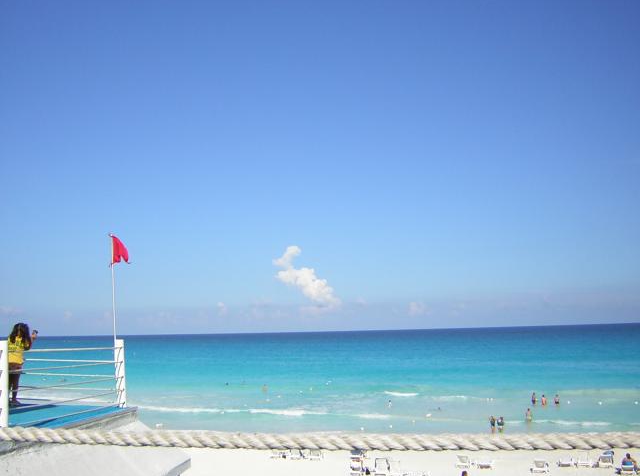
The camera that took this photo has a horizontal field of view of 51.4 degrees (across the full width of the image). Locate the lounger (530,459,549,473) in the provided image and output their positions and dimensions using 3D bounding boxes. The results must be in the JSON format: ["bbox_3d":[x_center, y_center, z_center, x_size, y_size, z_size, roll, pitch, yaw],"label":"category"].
[{"bbox_3d":[12.127,12.423,36.810,0.680,0.770,1.750,-3,-8,16],"label":"lounger"}]

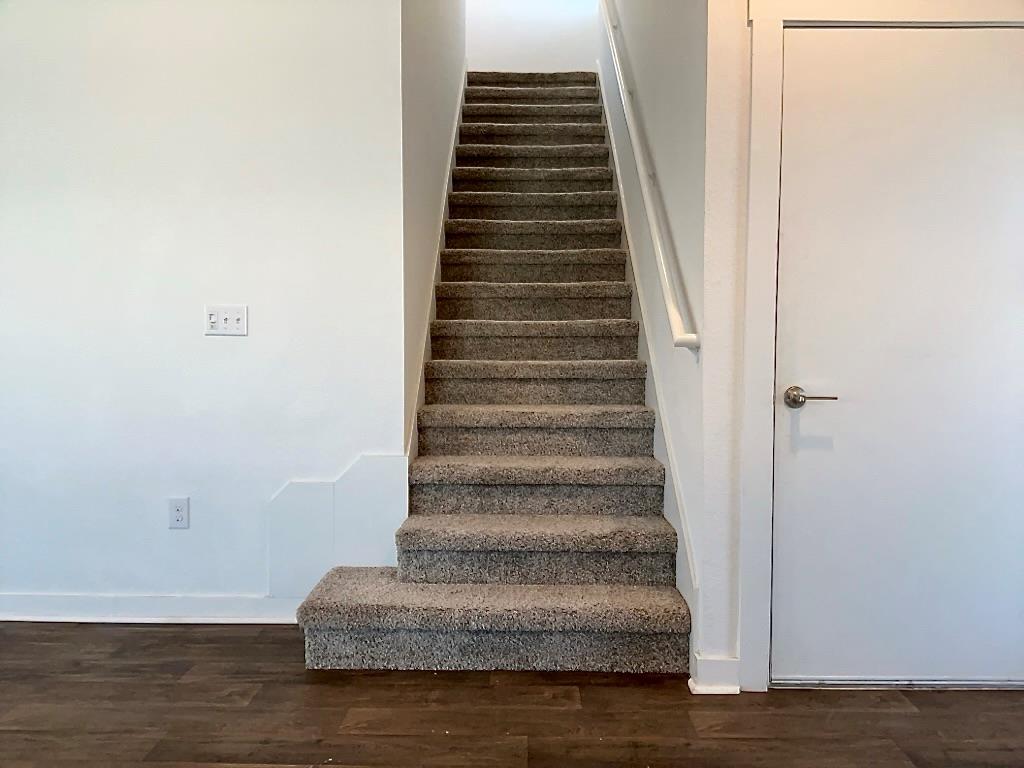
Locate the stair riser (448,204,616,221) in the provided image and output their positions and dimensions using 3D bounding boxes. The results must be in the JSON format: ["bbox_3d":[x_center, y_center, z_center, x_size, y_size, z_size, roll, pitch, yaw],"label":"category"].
[{"bbox_3d":[0.125,-0.993,4.702,0.983,0.115,0.025,0,3,1],"label":"stair riser"}]

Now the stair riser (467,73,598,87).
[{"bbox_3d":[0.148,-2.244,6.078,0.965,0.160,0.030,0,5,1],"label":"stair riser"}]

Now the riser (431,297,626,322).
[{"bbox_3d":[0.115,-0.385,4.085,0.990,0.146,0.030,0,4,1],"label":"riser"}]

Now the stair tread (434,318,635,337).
[{"bbox_3d":[0.111,-0.272,3.877,0.983,0.078,0.261,0,3,1],"label":"stair tread"}]

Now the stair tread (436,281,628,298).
[{"bbox_3d":[0.116,-0.478,4.176,0.995,0.068,0.275,0,4,1],"label":"stair tread"}]

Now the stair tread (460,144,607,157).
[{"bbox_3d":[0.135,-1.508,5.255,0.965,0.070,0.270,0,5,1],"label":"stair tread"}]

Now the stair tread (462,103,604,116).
[{"bbox_3d":[0.145,-1.939,5.811,0.995,0.068,0.275,0,4,1],"label":"stair tread"}]

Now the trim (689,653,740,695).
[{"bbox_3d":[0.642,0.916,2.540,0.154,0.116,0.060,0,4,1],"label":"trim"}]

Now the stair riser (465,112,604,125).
[{"bbox_3d":[0.141,-1.815,5.617,0.983,0.115,0.025,0,3,1],"label":"stair riser"}]

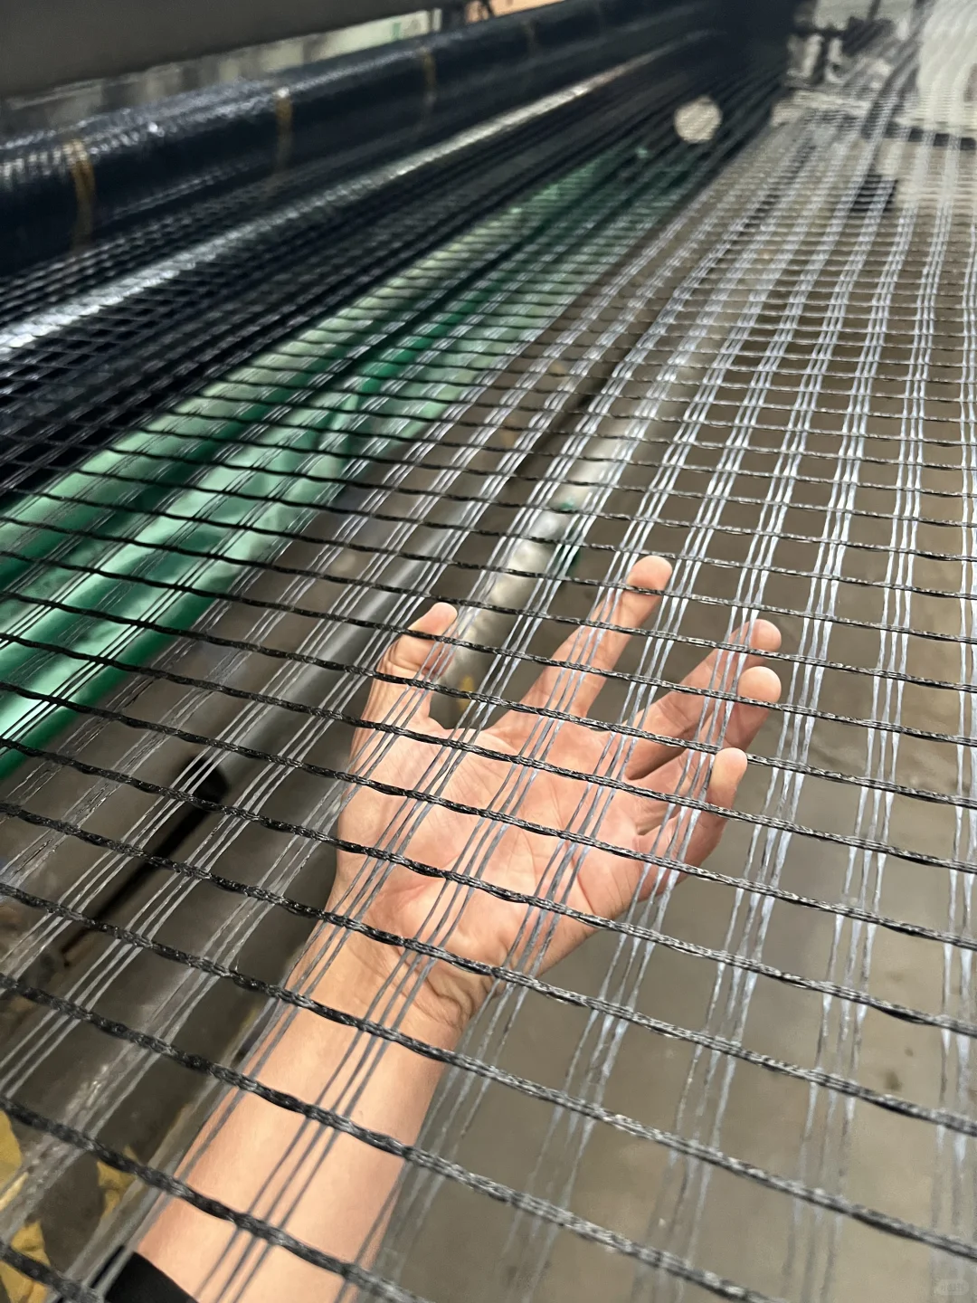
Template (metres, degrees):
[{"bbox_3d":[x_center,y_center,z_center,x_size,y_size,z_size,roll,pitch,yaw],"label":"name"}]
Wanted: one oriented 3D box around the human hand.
[{"bbox_3d":[0.018,0.039,0.343,0.130,0.057,0.198,20,55,31],"label":"human hand"}]

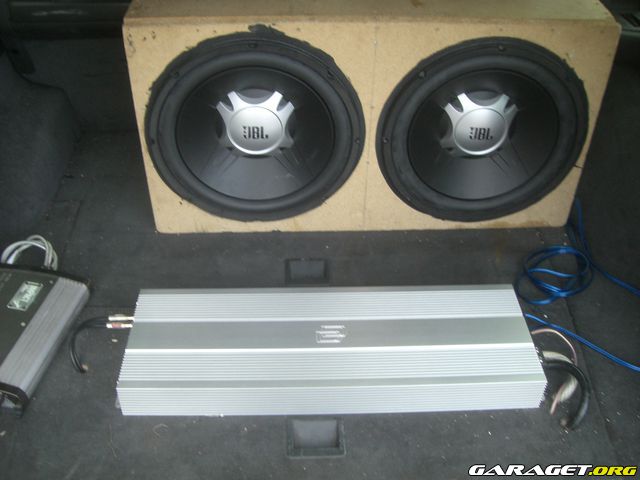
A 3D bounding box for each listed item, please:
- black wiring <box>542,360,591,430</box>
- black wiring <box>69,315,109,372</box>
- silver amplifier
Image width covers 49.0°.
[{"bbox_3d":[0.373,0.234,1.056,0.071,0.040,0.102,-1,38,-2],"label":"black wiring"},{"bbox_3d":[-0.373,0.169,1.132,0.055,0.036,0.089,-1,38,-2],"label":"black wiring"},{"bbox_3d":[0.017,0.168,1.119,0.625,0.060,0.211,-1,38,-2],"label":"silver amplifier"}]

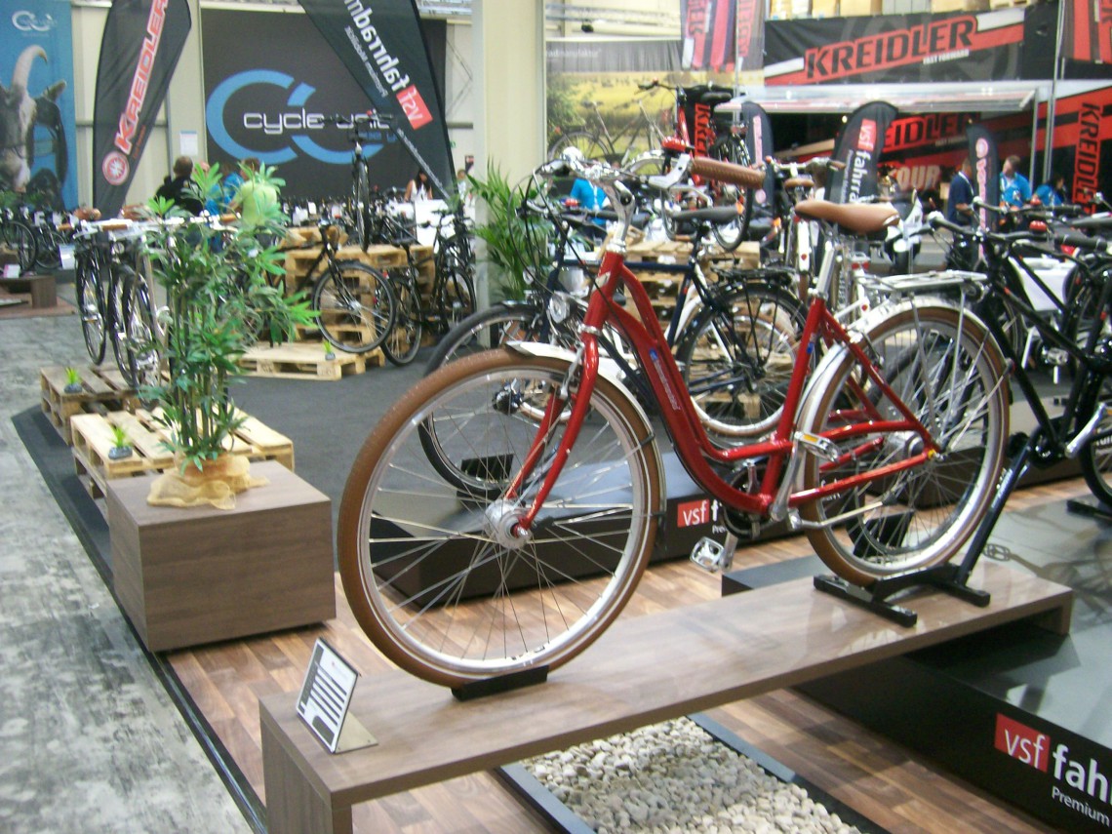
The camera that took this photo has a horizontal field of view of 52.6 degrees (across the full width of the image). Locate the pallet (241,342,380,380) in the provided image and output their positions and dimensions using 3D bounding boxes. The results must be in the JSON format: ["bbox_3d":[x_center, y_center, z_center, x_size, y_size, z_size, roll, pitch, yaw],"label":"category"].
[{"bbox_3d":[-2.090,-0.448,9.050,1.200,0.144,0.800,3,12,17],"label":"pallet"}]

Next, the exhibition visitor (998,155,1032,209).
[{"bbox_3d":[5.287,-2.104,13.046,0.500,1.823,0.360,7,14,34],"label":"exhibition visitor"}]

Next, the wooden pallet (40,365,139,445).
[{"bbox_3d":[-2.791,-0.117,7.175,0.800,0.290,1.200,-7,13,-30],"label":"wooden pallet"}]

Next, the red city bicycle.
[{"bbox_3d":[0.401,-0.029,2.463,1.830,1.070,0.600,-7,13,-30],"label":"red city bicycle"}]

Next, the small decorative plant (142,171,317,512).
[{"bbox_3d":[-1.089,-0.295,3.733,0.560,1.075,0.550,0,11,0],"label":"small decorative plant"}]

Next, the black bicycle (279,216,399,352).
[{"bbox_3d":[-2.124,-1.067,9.239,1.800,1.060,0.600,5,12,24],"label":"black bicycle"}]

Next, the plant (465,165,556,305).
[{"bbox_3d":[-0.359,-1.357,9.759,0.900,1.696,0.900,0,11,0],"label":"plant"}]

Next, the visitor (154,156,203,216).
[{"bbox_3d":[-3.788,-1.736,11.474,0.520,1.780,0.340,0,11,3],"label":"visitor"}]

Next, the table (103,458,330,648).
[{"bbox_3d":[-1.168,0.456,3.892,0.610,0.415,0.639,-7,13,-29],"label":"table"}]

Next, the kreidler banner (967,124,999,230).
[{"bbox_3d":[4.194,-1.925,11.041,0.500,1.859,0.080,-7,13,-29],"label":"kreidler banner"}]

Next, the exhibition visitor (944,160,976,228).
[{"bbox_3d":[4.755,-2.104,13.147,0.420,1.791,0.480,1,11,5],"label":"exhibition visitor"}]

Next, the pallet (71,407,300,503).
[{"bbox_3d":[-1.836,0.203,5.466,0.800,0.288,1.200,-6,13,-29],"label":"pallet"}]

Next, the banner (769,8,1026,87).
[{"bbox_3d":[4.015,-4.404,13.450,2.979,0.787,0.040,3,11,14],"label":"banner"}]

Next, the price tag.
[{"bbox_3d":[-0.438,0.542,2.217,0.085,0.154,0.200,-7,13,-31],"label":"price tag"}]

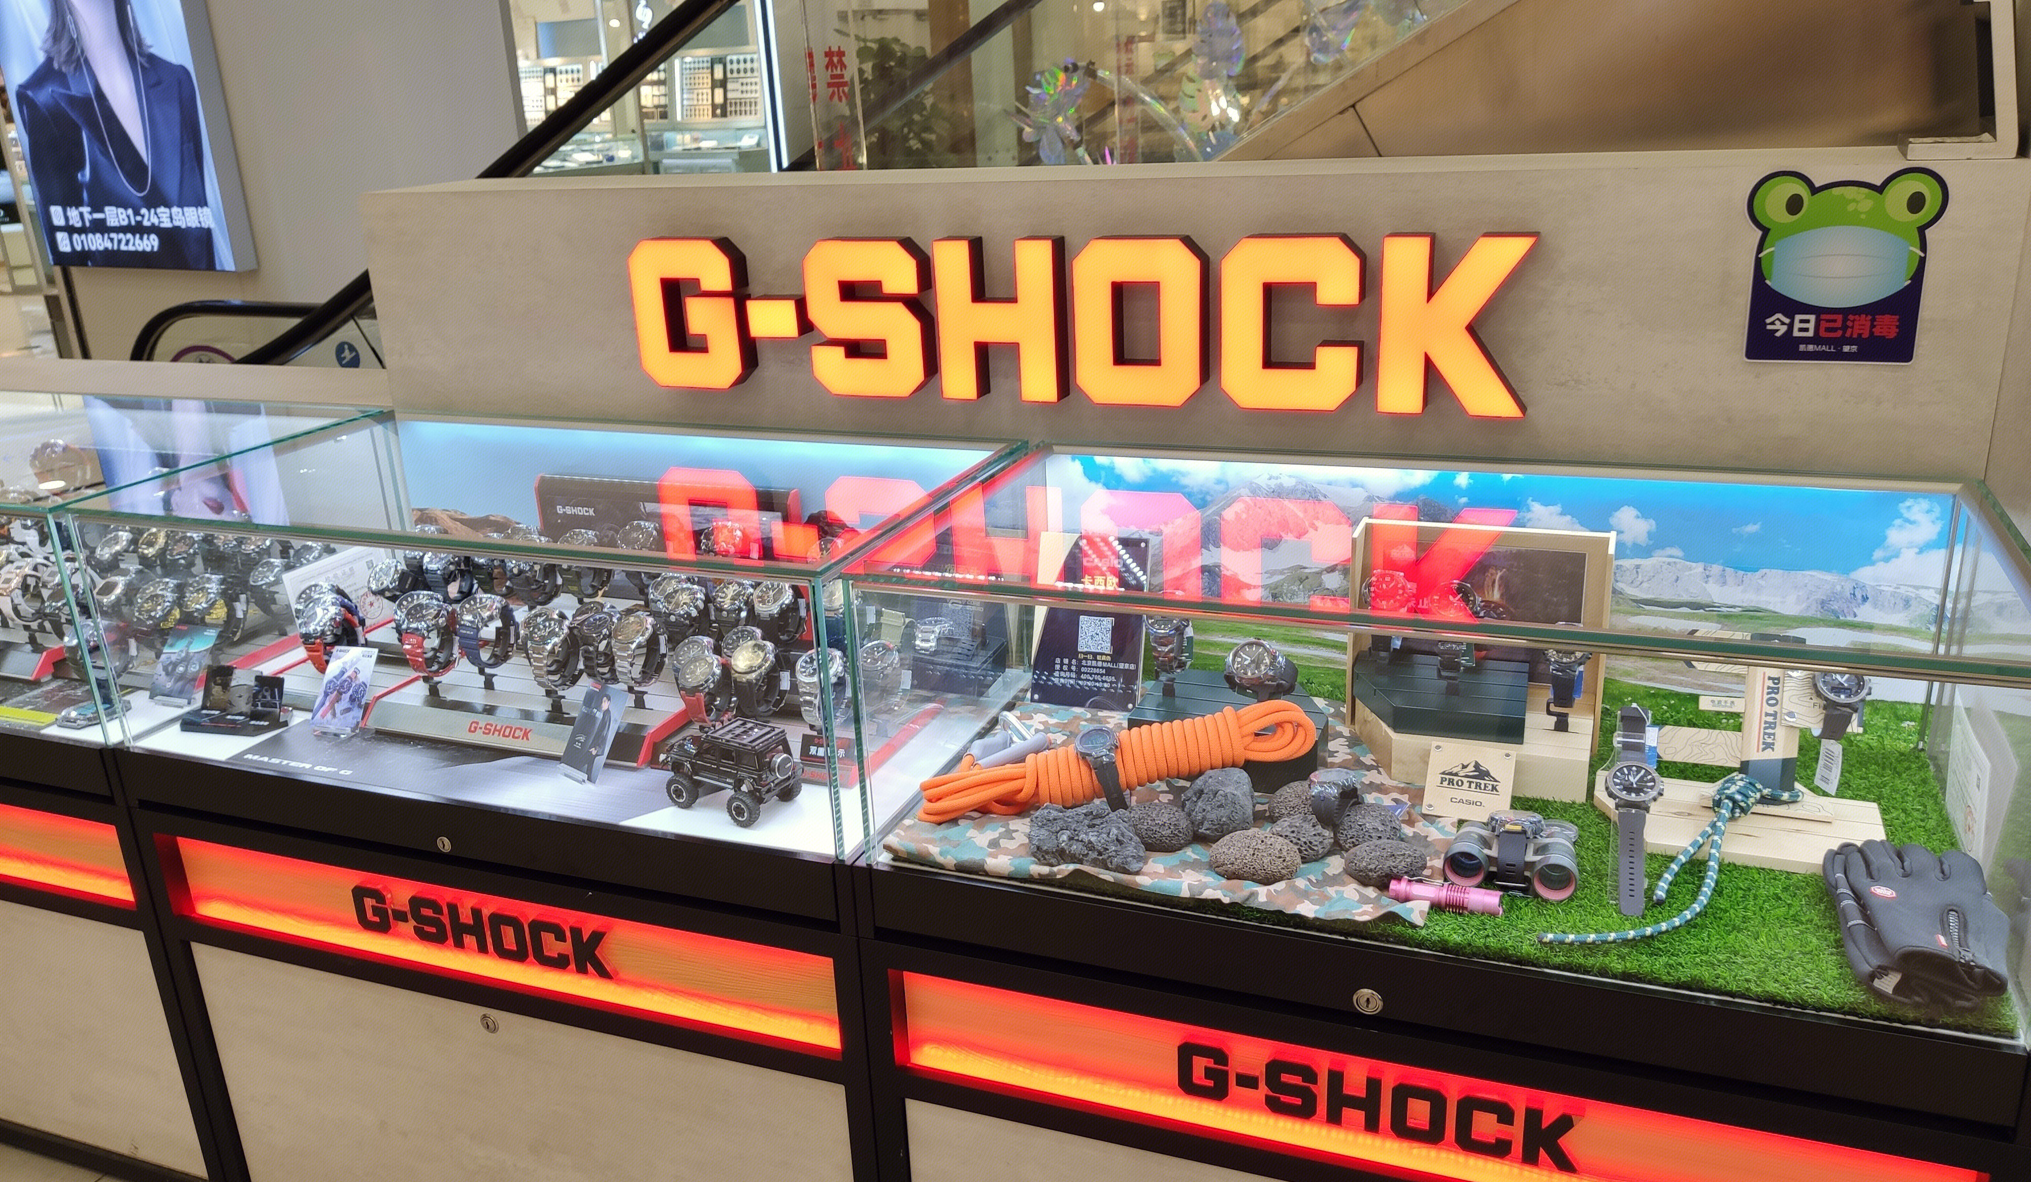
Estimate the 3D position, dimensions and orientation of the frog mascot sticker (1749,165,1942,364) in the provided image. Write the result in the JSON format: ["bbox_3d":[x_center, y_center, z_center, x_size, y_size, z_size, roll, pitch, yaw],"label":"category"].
[{"bbox_3d":[0.794,-0.311,1.472,0.170,0.186,0.008,5,20,21],"label":"frog mascot sticker"}]

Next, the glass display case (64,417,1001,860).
[{"bbox_3d":[-0.531,0.005,1.847,0.990,0.299,0.525,5,20,21],"label":"glass display case"}]

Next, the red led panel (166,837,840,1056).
[{"bbox_3d":[-0.610,0.381,1.738,0.944,0.117,0.040,5,20,21],"label":"red led panel"}]

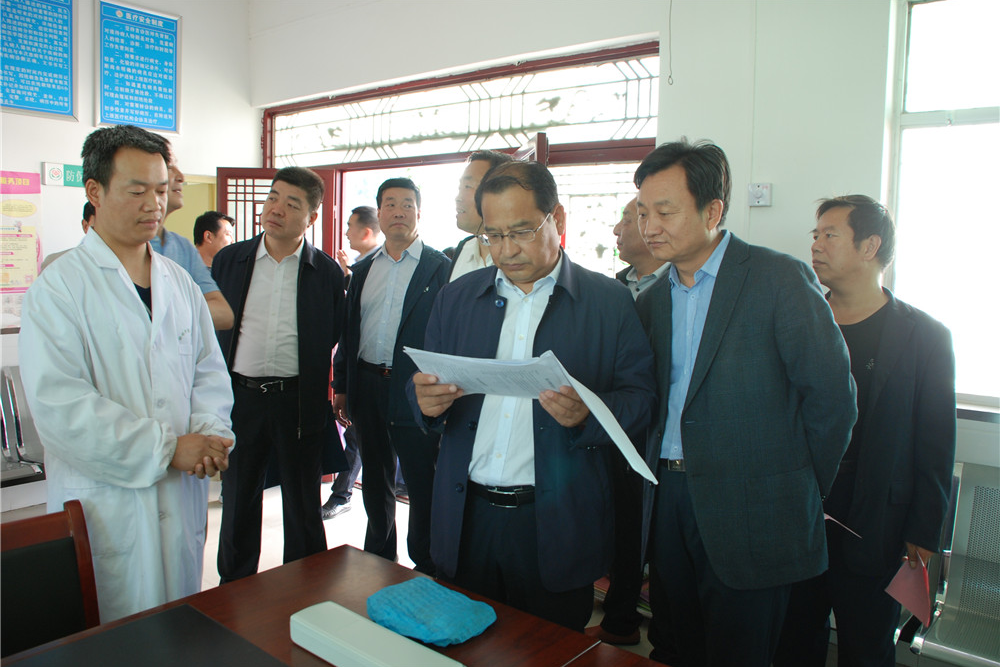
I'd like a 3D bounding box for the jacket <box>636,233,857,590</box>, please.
[{"bbox_3d":[0.536,0.166,1.660,0.340,0.750,0.500,-3,7,-42],"label":"jacket"}]

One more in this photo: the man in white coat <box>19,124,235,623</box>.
[{"bbox_3d":[-0.844,0.372,1.730,0.400,1.670,0.520,5,6,32],"label":"man in white coat"}]

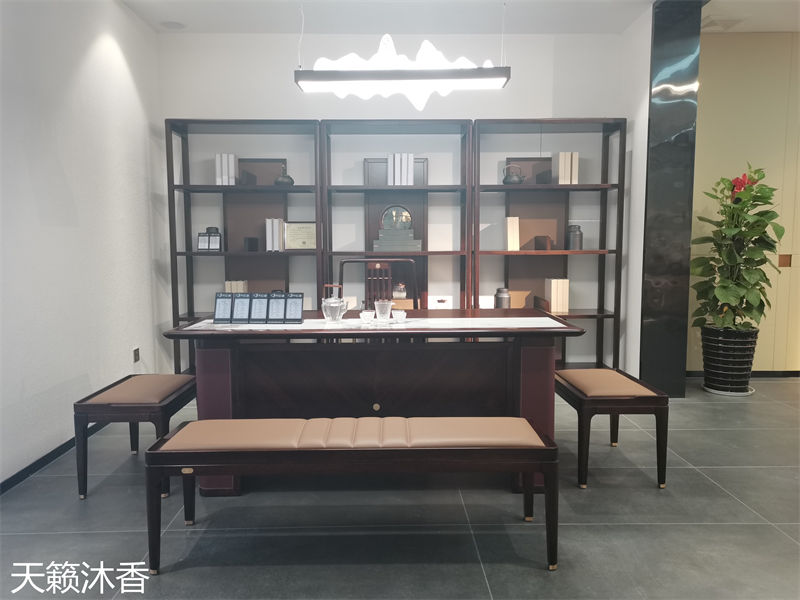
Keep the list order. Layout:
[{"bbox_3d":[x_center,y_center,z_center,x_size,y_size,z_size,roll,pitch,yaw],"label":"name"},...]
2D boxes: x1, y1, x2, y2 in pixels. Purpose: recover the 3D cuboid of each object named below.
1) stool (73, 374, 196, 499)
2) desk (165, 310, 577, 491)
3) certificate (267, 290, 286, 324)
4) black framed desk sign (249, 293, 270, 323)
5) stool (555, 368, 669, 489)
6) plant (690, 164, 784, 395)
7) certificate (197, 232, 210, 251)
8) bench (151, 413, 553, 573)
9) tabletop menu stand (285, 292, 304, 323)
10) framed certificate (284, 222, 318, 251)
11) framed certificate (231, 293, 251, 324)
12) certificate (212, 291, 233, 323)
[{"bbox_3d":[-1.221,0.635,2.914,0.392,0.432,0.593,0,5,-2],"label":"stool"},{"bbox_3d":[-0.107,0.467,3.014,1.784,0.744,0.851,0,5,-1],"label":"desk"},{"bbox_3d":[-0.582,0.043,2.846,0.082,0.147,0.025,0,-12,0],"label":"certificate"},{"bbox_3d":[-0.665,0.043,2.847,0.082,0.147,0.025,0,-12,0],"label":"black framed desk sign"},{"bbox_3d":[1.008,0.621,3.013,0.392,0.432,0.593,0,5,-2],"label":"stool"},{"bbox_3d":[2.494,-0.161,4.515,0.630,1.702,0.600,0,5,0],"label":"plant"},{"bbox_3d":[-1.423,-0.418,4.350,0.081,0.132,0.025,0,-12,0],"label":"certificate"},{"bbox_3d":[-0.159,0.698,2.214,1.377,0.433,0.369,0,5,-1],"label":"bench"},{"bbox_3d":[-0.499,0.043,2.844,0.082,0.147,0.025,0,-12,0],"label":"tabletop menu stand"},{"bbox_3d":[-0.697,-0.461,4.365,0.278,0.205,0.025,0,5,0],"label":"framed certificate"},{"bbox_3d":[-0.749,0.043,2.849,0.082,0.147,0.025,0,-12,0],"label":"framed certificate"},{"bbox_3d":[-0.833,0.043,2.850,0.082,0.147,0.025,0,-12,0],"label":"certificate"}]

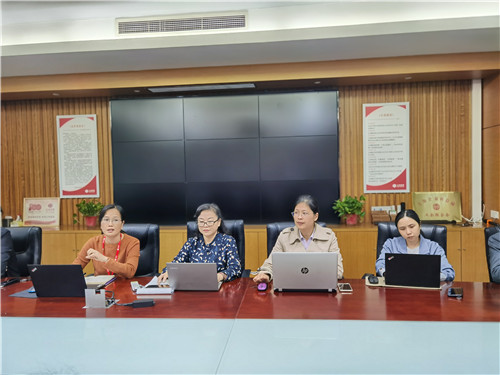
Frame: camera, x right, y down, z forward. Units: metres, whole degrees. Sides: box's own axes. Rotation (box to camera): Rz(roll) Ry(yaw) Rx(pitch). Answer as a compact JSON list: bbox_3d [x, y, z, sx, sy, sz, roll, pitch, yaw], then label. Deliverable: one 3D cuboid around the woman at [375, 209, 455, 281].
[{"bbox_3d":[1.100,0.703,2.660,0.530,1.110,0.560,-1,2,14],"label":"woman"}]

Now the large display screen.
[{"bbox_3d":[-0.381,-0.368,5.426,3.170,1.781,0.100,-1,2,6],"label":"large display screen"}]

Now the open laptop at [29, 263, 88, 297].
[{"bbox_3d":[-1.126,0.551,2.418,0.315,0.215,0.300,-1,2,5],"label":"open laptop"}]

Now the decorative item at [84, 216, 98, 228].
[{"bbox_3d":[-2.150,0.469,5.297,0.148,0.138,0.148,-1,2,5],"label":"decorative item"}]

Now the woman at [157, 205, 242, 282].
[{"bbox_3d":[-0.310,0.751,2.757,0.560,1.275,0.700,-1,2,13],"label":"woman"}]

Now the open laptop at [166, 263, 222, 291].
[{"bbox_3d":[-0.336,0.551,2.500,0.310,0.205,0.285,-1,2,4],"label":"open laptop"}]

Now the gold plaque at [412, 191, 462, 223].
[{"bbox_3d":[2.370,0.258,4.917,0.600,0.395,0.050,-1,-8,5],"label":"gold plaque"}]

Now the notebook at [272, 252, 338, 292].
[{"bbox_3d":[0.351,0.510,2.473,0.384,0.260,0.330,-1,2,6],"label":"notebook"}]

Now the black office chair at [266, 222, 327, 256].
[{"bbox_3d":[0.348,0.818,2.852,0.630,1.050,0.660,-1,2,7],"label":"black office chair"}]

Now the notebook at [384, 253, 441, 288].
[{"bbox_3d":[1.017,0.505,2.445,0.320,0.210,0.290,-1,2,18],"label":"notebook"}]

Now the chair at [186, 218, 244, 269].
[{"bbox_3d":[-0.277,0.823,3.141,0.630,1.050,0.660,-1,2,-4],"label":"chair"}]

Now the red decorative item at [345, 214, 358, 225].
[{"bbox_3d":[1.295,0.406,4.960,0.140,0.135,0.140,-1,2,5],"label":"red decorative item"}]

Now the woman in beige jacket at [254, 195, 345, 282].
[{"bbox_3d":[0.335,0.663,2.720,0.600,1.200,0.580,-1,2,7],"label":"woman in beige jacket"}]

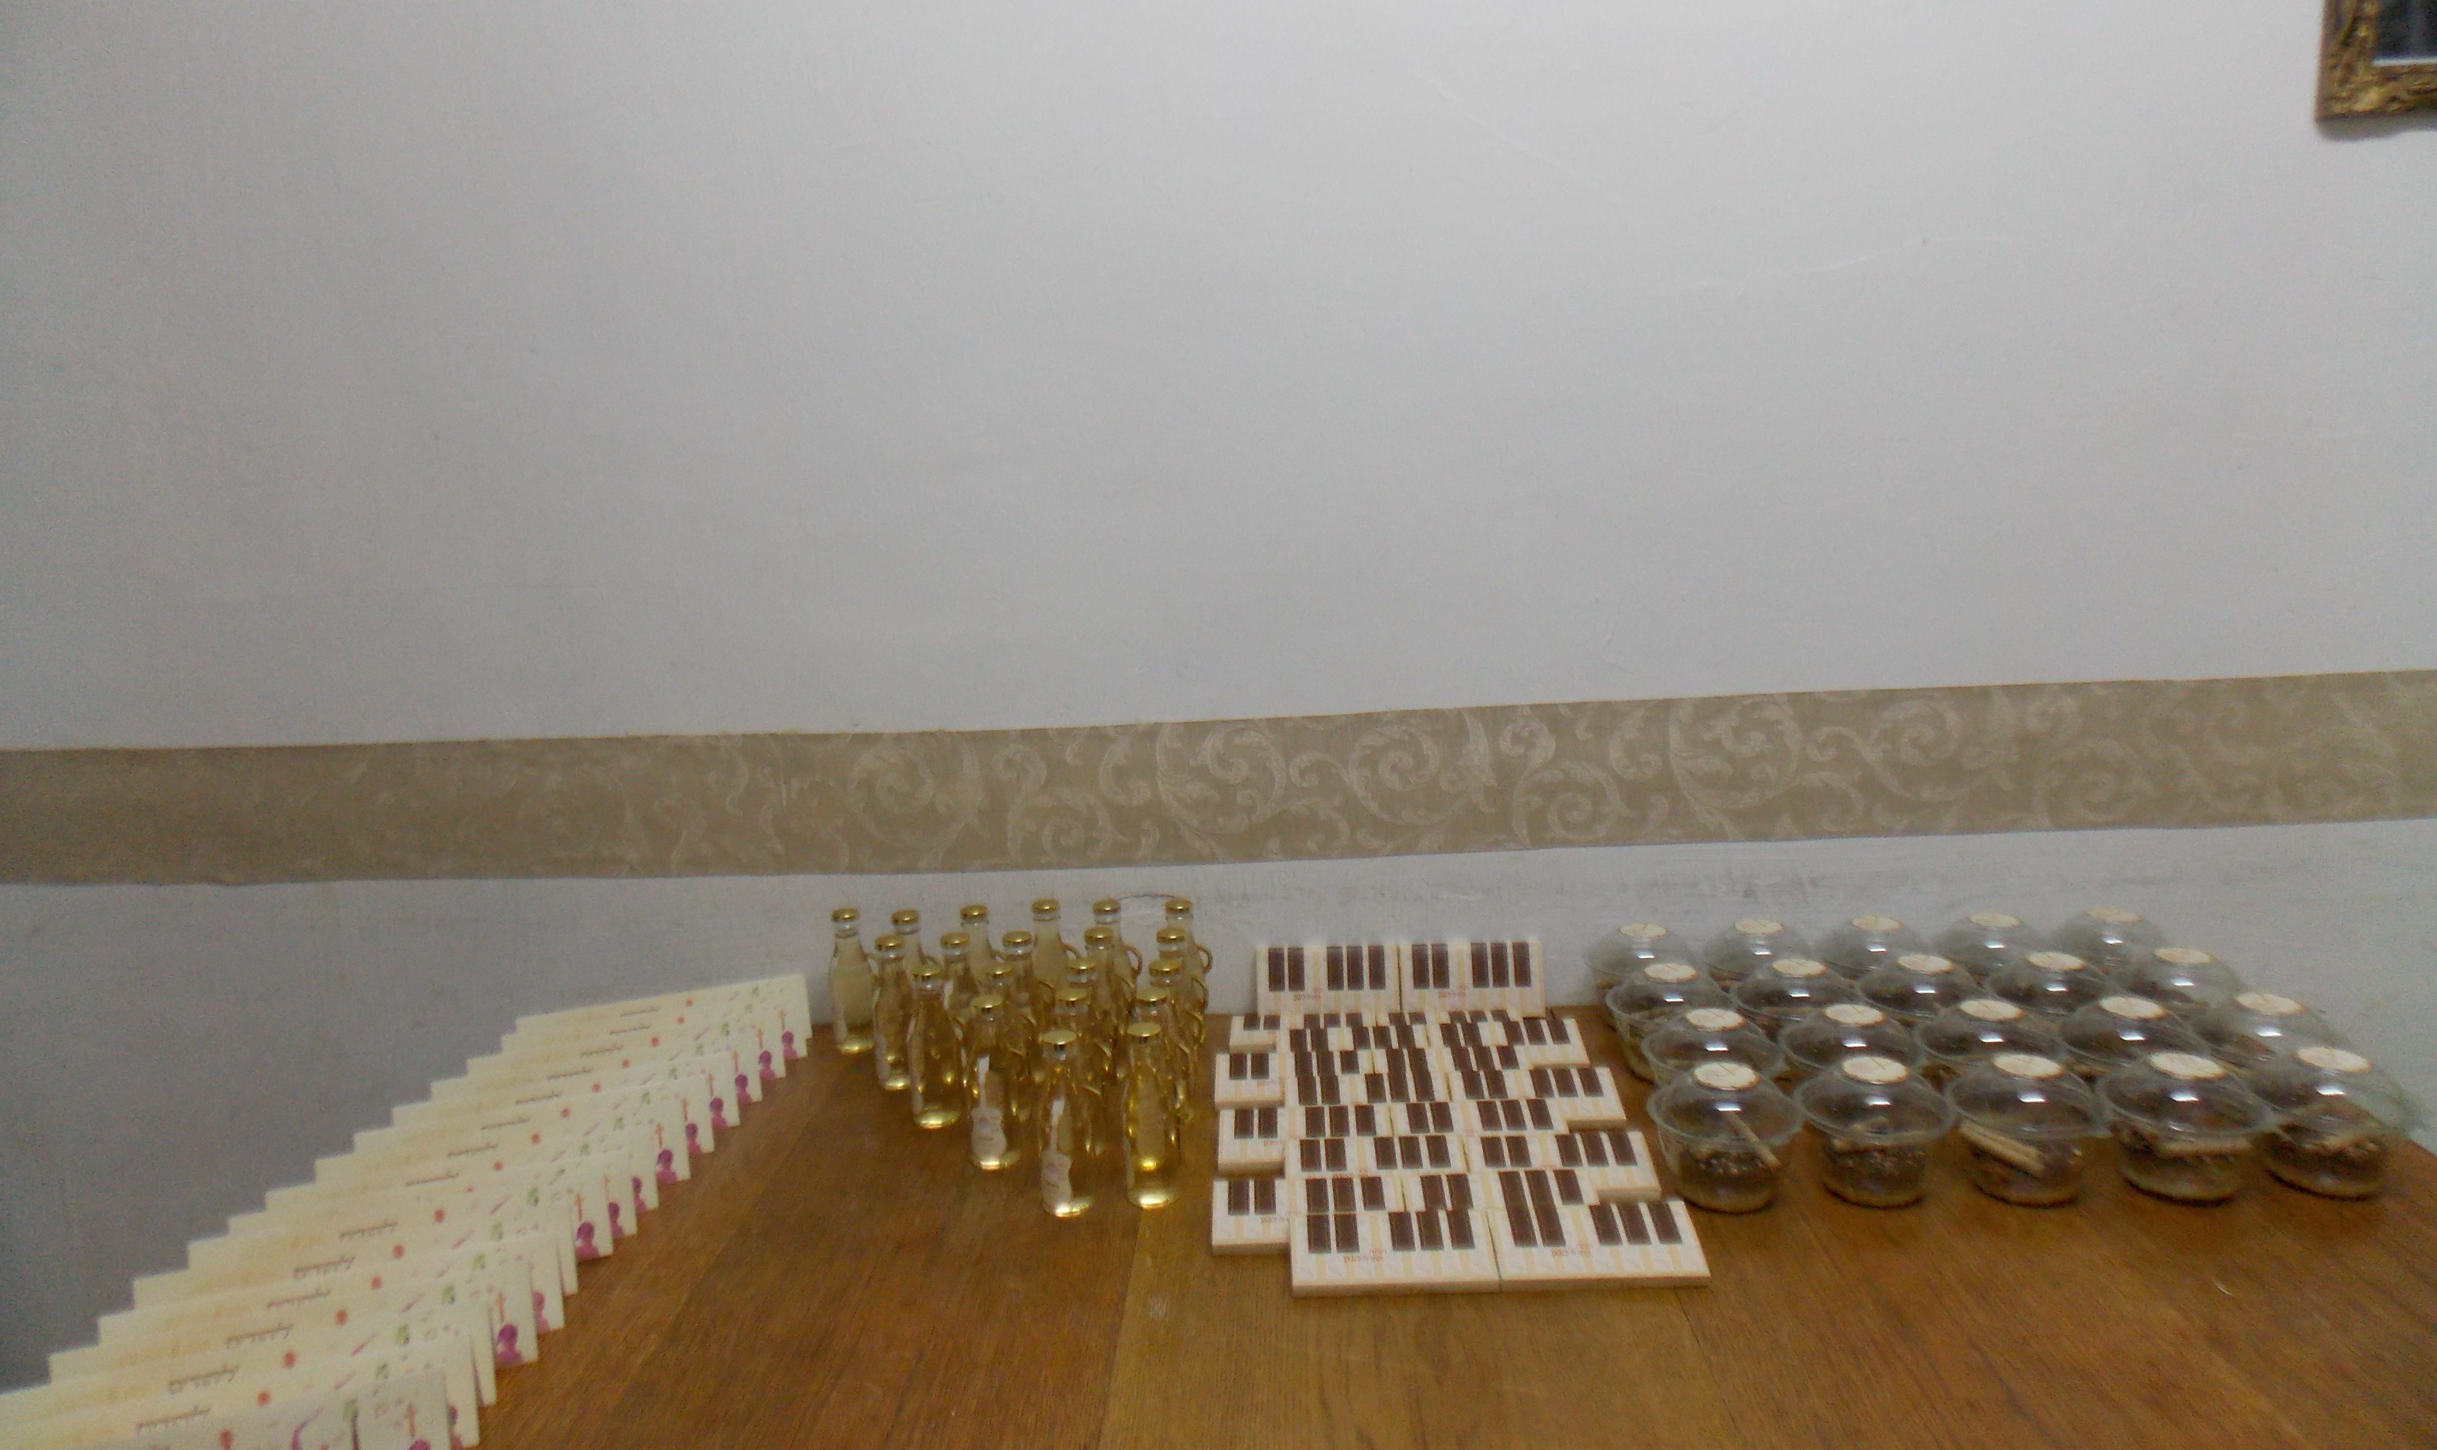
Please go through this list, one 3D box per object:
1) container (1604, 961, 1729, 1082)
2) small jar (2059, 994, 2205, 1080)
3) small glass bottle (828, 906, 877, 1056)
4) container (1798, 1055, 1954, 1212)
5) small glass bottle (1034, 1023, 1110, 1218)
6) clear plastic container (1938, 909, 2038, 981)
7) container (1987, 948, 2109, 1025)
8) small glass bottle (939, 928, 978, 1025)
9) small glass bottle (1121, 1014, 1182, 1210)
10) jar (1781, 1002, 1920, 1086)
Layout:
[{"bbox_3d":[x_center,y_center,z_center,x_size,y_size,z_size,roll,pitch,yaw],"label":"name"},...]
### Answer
[{"bbox_3d":[0.441,0.291,1.581,0.122,0.103,0.122,-2,10,3],"label":"container"},{"bbox_3d":[0.828,0.306,1.472,0.123,0.104,0.123,-2,11,3],"label":"small jar"},{"bbox_3d":[-0.396,0.279,1.764,0.049,0.158,0.046,3,12,26],"label":"small glass bottle"},{"bbox_3d":[0.539,0.331,1.332,0.122,0.103,0.122,-2,10,3],"label":"container"},{"bbox_3d":[-0.127,0.331,1.353,0.051,0.152,0.046,-2,10,3],"label":"small glass bottle"},{"bbox_3d":[0.822,0.258,1.719,0.123,0.104,0.123,-2,11,3],"label":"clear plastic container"},{"bbox_3d":[0.822,0.283,1.593,0.123,0.104,0.123,-2,11,3],"label":"container"},{"bbox_3d":[-0.257,0.289,1.638,0.049,0.152,0.045,-2,10,3],"label":"small glass bottle"},{"bbox_3d":[-0.055,0.328,1.365,0.049,0.152,0.045,-2,10,3],"label":"small glass bottle"},{"bbox_3d":[0.570,0.310,1.457,0.121,0.102,0.121,-2,10,3],"label":"jar"}]

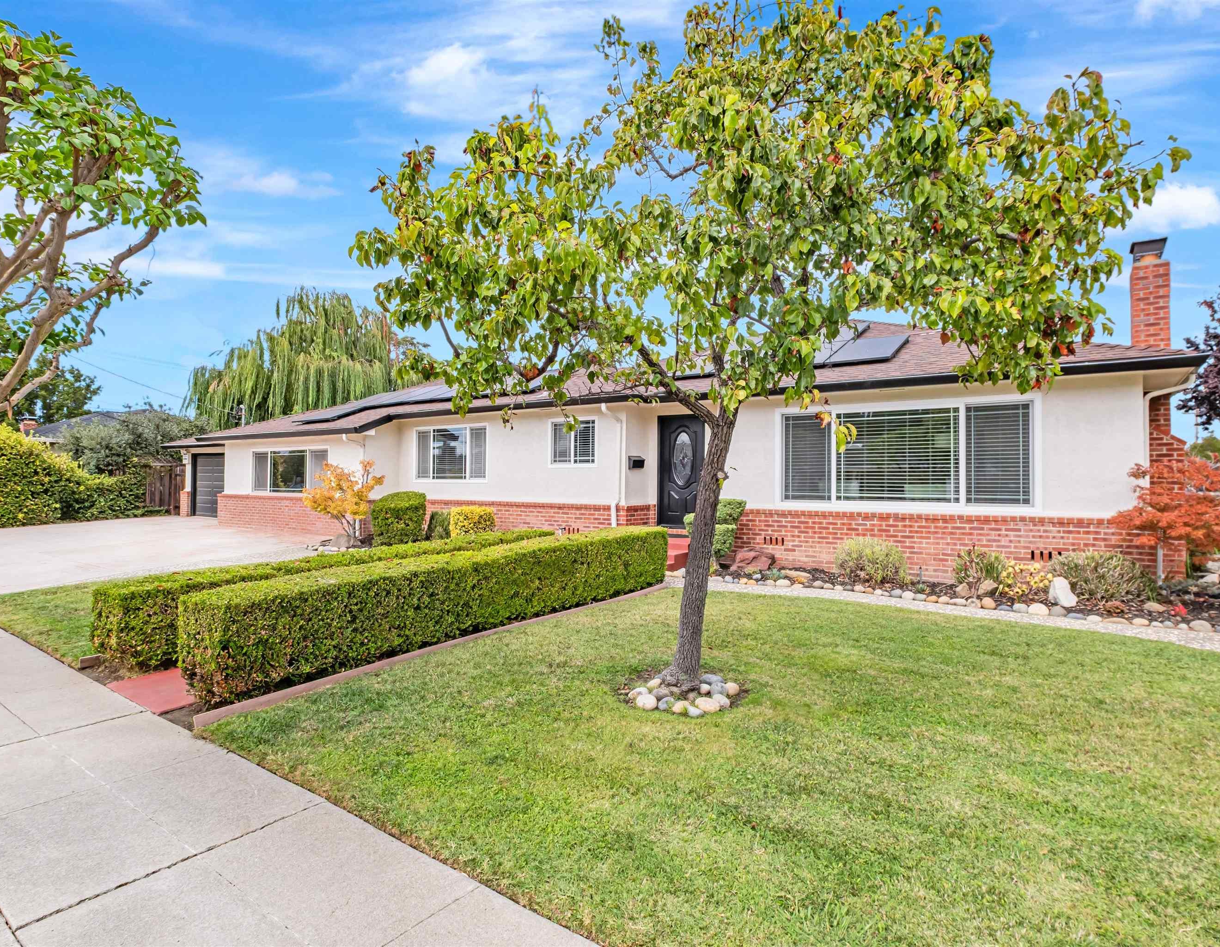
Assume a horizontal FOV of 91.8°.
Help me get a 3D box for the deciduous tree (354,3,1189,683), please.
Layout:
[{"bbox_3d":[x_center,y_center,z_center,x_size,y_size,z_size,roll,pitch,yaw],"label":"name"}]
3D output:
[{"bbox_3d":[0.880,-0.740,4.150,4.900,4.450,4.400,0,-1,0],"label":"deciduous tree"}]

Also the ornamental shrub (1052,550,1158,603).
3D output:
[{"bbox_3d":[5.484,1.130,6.550,0.920,0.520,0.800,0,-1,32],"label":"ornamental shrub"}]

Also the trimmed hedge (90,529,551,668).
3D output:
[{"bbox_3d":[-2.247,1.126,6.233,0.570,0.670,4.750,0,-1,32],"label":"trimmed hedge"}]

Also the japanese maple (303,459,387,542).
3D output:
[{"bbox_3d":[-5.490,0.549,12.200,1.650,1.720,1.550,1,-1,-24],"label":"japanese maple"}]

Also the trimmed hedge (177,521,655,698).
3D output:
[{"bbox_3d":[-0.957,1.127,5.954,0.560,0.680,5.600,0,-1,32],"label":"trimmed hedge"}]

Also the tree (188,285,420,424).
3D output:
[{"bbox_3d":[-19.101,-4.612,36.069,11.500,12.800,11.000,1,-1,-28],"label":"tree"}]

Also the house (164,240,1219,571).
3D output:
[{"bbox_3d":[-2.482,-0.772,16.555,26.000,4.750,10.200,0,-1,32],"label":"house"}]

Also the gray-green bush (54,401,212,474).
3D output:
[{"bbox_3d":[-17.739,-0.578,22.000,4.500,4.100,4.300,1,-1,-39],"label":"gray-green bush"}]

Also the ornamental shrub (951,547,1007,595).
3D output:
[{"bbox_3d":[4.465,1.174,7.150,0.570,0.580,0.520,0,-1,32],"label":"ornamental shrub"}]

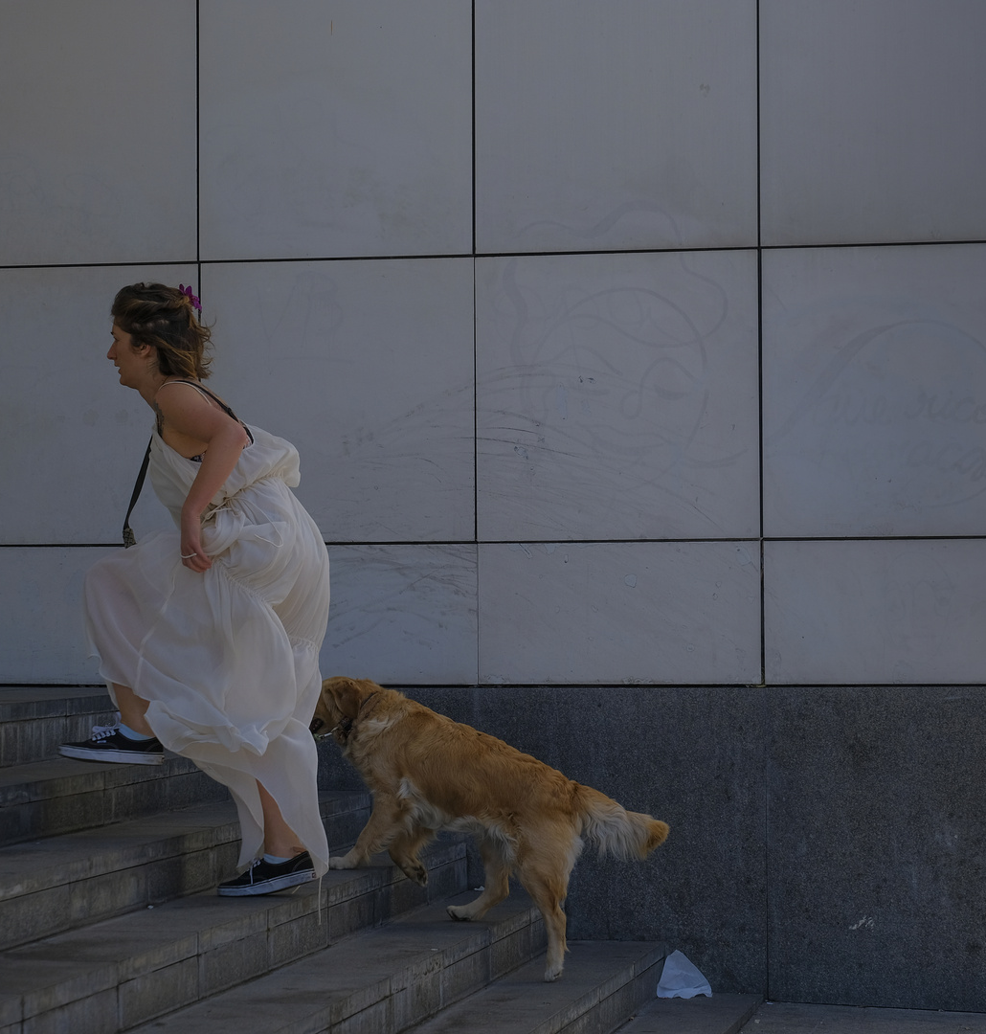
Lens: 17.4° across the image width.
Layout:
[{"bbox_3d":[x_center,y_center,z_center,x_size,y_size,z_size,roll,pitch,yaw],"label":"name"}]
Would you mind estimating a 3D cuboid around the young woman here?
[{"bbox_3d":[-0.751,0.182,8.140,0.640,1.545,0.460,-1,-1,11],"label":"young woman"}]

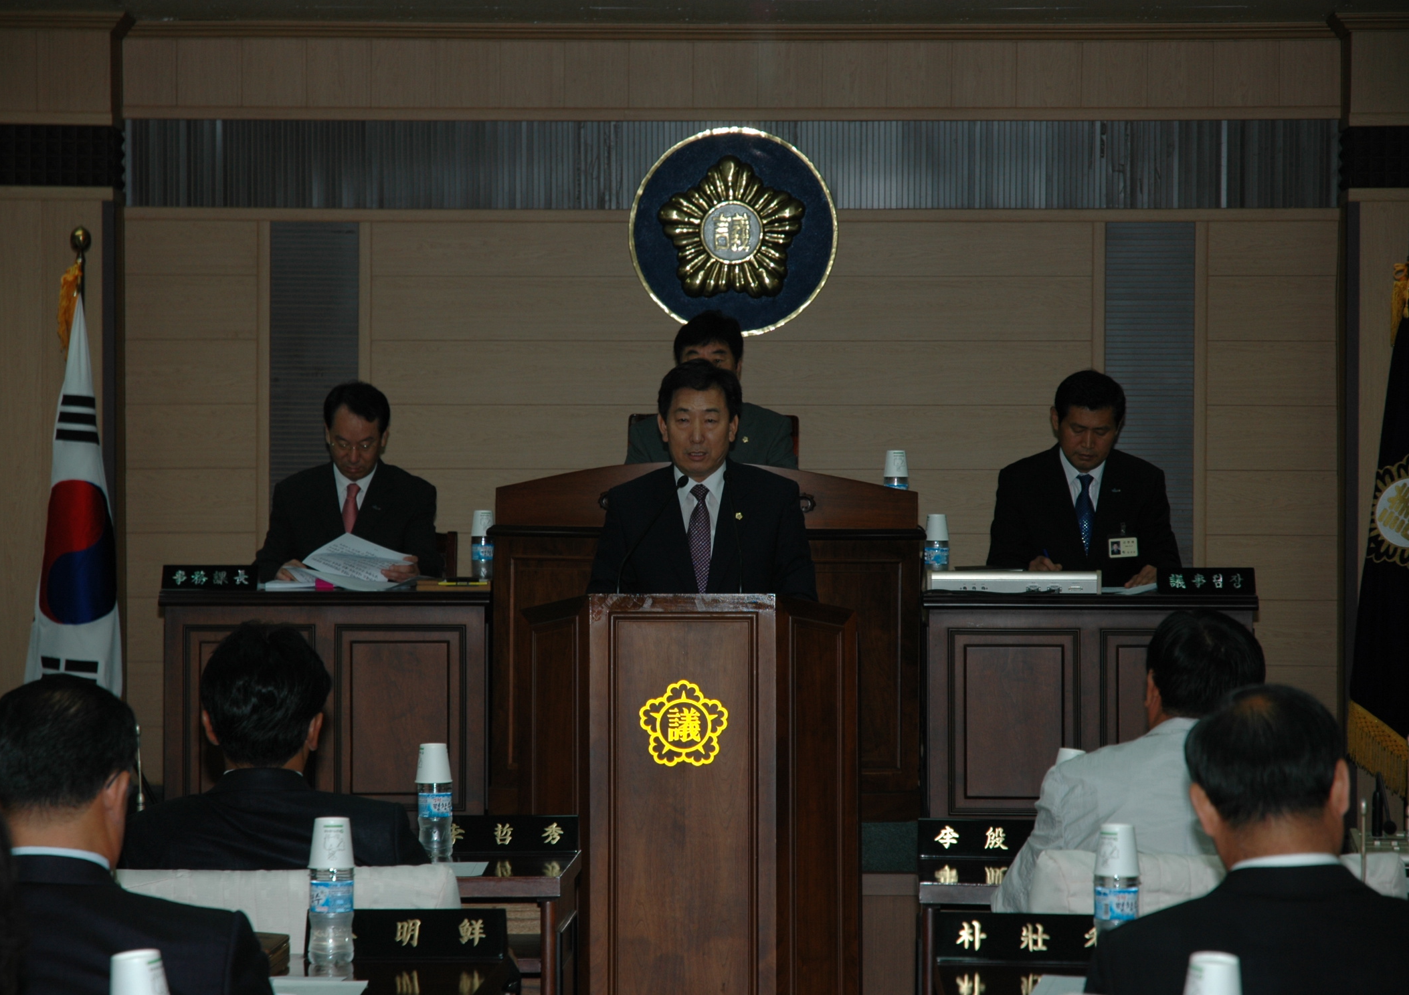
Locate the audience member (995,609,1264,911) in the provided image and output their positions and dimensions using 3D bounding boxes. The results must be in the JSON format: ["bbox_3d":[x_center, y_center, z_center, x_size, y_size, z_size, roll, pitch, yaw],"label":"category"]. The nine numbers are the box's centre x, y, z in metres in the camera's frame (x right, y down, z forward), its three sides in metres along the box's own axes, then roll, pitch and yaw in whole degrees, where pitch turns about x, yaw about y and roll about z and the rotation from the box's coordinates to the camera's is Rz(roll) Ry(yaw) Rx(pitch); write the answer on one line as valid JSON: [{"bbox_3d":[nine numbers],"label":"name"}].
[{"bbox_3d":[0.778,0.797,7.205,0.550,1.231,0.740,0,0,-6],"label":"audience member"}]

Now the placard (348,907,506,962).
[{"bbox_3d":[-0.437,0.641,6.414,0.298,0.074,0.075,0,0,-1],"label":"placard"}]

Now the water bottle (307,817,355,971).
[{"bbox_3d":[-0.550,0.580,6.450,0.068,0.216,0.068,0,1,2],"label":"water bottle"}]

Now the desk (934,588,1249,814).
[{"bbox_3d":[1.143,0.621,12.814,0.955,0.700,0.620,0,0,1],"label":"desk"}]

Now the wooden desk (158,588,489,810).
[{"bbox_3d":[-1.035,0.595,12.250,0.920,0.700,0.600,0,1,2],"label":"wooden desk"}]

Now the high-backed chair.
[{"bbox_3d":[0.025,0.248,13.150,0.590,1.040,0.650,0,1,2],"label":"high-backed chair"}]

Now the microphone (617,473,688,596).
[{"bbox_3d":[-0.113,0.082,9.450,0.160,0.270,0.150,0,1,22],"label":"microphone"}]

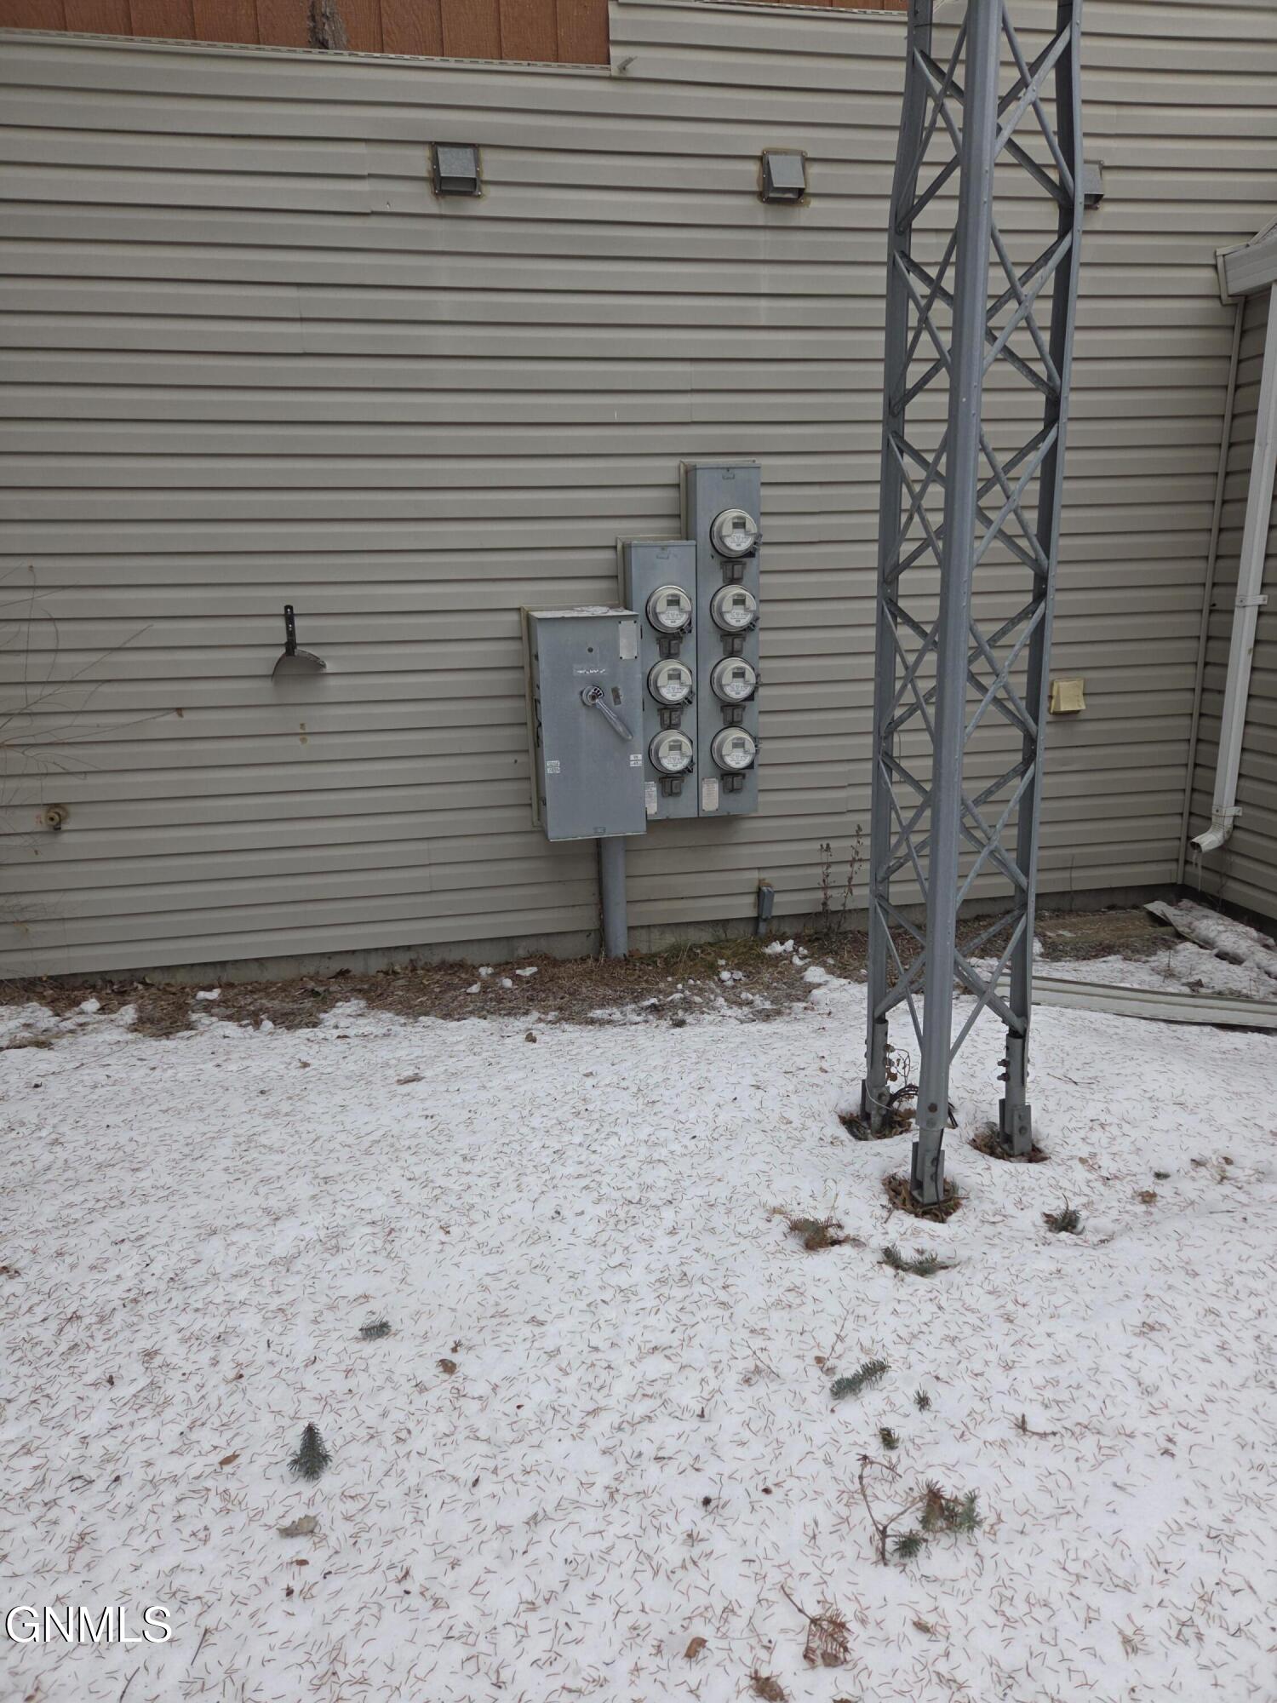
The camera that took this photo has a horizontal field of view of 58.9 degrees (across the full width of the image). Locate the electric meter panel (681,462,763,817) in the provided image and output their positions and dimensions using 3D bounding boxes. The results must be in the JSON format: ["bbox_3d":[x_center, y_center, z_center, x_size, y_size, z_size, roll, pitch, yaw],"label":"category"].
[{"bbox_3d":[0.350,-0.816,4.511,0.250,1.346,0.293,-4,14,-10],"label":"electric meter panel"}]

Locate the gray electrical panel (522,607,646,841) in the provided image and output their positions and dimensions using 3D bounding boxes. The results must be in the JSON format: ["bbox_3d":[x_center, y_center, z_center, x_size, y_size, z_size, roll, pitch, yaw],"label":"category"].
[{"bbox_3d":[-0.202,-0.500,4.436,0.381,0.828,0.380,-4,14,-10],"label":"gray electrical panel"}]

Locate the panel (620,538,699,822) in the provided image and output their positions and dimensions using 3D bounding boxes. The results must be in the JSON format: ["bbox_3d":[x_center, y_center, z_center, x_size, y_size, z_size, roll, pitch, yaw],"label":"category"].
[{"bbox_3d":[0.102,-0.663,4.501,0.250,1.074,0.293,-4,14,-10],"label":"panel"}]

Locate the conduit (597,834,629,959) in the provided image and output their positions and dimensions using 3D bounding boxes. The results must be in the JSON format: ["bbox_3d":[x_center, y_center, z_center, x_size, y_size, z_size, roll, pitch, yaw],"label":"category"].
[{"bbox_3d":[-0.098,0.162,4.721,0.098,0.585,0.098,-4,14,-10],"label":"conduit"}]

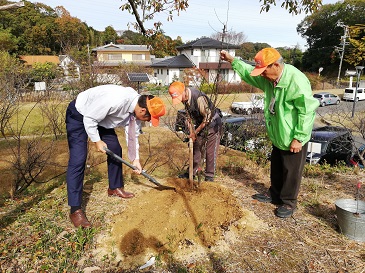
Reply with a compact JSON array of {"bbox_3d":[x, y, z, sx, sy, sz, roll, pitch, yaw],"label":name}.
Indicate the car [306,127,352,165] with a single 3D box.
[{"bbox_3d":[5.450,0.480,11.325,3.900,1.480,1.670,-13,18,-42],"label":"car"}]

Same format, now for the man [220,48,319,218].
[{"bbox_3d":[0.820,-0.012,2.620,0.820,1.580,0.650,-2,14,-8],"label":"man"}]

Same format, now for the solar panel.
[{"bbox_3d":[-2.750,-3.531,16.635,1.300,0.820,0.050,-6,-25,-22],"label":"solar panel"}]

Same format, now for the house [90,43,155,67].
[{"bbox_3d":[-12.200,-14.259,54.682,11.800,7.600,8.500,-2,14,-10],"label":"house"}]

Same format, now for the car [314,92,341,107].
[{"bbox_3d":[15.700,-4.082,30.284,3.600,1.500,1.600,-7,15,-27],"label":"car"}]

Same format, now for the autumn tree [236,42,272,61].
[{"bbox_3d":[22.100,-23.052,81.881,9.000,9.500,9.000,0,13,0],"label":"autumn tree"}]

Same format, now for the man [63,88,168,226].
[{"bbox_3d":[-0.610,0.151,2.628,0.930,1.280,0.720,1,14,5],"label":"man"}]

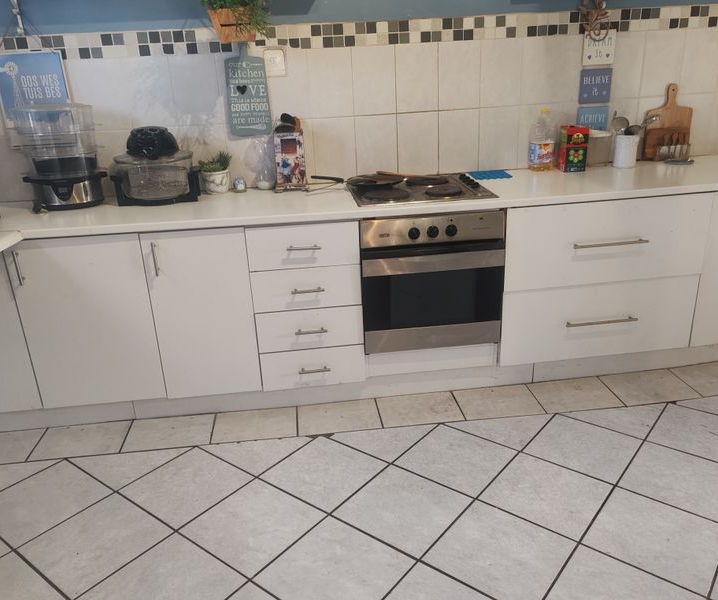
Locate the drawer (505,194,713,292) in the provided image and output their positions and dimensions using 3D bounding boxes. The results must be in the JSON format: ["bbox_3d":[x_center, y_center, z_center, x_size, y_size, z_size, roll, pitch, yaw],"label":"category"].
[{"bbox_3d":[1.035,-0.311,2.843,0.900,0.364,0.460,-4,20,-5],"label":"drawer"}]

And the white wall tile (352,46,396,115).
[{"bbox_3d":[0.072,-1.011,2.886,0.200,0.300,0.010,-5,20,-5],"label":"white wall tile"}]

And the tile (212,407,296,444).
[{"bbox_3d":[-0.438,0.534,2.655,0.350,0.010,0.263,-5,20,-5],"label":"tile"}]

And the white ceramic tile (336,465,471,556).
[{"bbox_3d":[0.151,0.700,2.096,0.354,0.010,0.349,13,25,37],"label":"white ceramic tile"}]

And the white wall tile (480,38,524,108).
[{"bbox_3d":[0.669,-1.068,2.946,0.199,0.296,0.010,-5,20,-5],"label":"white wall tile"}]

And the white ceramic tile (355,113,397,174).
[{"bbox_3d":[0.086,-0.730,2.988,0.200,0.300,0.010,-5,20,-5],"label":"white ceramic tile"}]

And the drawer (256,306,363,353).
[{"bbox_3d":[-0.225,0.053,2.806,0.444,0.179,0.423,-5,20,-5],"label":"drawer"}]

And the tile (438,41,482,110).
[{"bbox_3d":[0.475,-1.054,2.942,0.201,0.301,0.010,-4,20,-5],"label":"tile"}]

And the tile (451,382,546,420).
[{"bbox_3d":[0.605,0.450,2.726,0.347,0.010,0.261,-4,20,-5],"label":"tile"}]

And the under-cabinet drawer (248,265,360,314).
[{"bbox_3d":[-0.233,-0.108,2.759,0.446,0.176,0.400,-4,20,-5],"label":"under-cabinet drawer"}]

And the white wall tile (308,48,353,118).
[{"bbox_3d":[-0.126,-0.993,2.867,0.200,0.300,0.010,-5,20,-5],"label":"white wall tile"}]

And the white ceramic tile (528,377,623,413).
[{"bbox_3d":[0.967,0.431,2.799,0.350,0.012,0.261,-4,20,-5],"label":"white ceramic tile"}]

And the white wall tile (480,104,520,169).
[{"bbox_3d":[0.687,-0.790,3.061,0.201,0.301,0.010,-4,20,-5],"label":"white wall tile"}]

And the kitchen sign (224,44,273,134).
[{"bbox_3d":[-0.509,-0.962,2.849,0.187,0.412,0.015,-4,20,-5],"label":"kitchen sign"}]

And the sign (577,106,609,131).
[{"bbox_3d":[1.143,-0.862,3.062,0.152,0.160,0.012,-5,20,-5],"label":"sign"}]

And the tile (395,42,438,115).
[{"bbox_3d":[0.272,-1.029,2.904,0.200,0.300,0.010,-5,20,-5],"label":"tile"}]

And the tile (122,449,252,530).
[{"bbox_3d":[-0.626,0.679,2.281,0.350,0.010,0.350,12,25,36],"label":"tile"}]

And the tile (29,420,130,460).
[{"bbox_3d":[-1.145,0.585,2.589,0.359,0.010,0.255,-5,20,-5],"label":"tile"}]

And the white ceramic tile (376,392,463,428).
[{"bbox_3d":[0.265,0.483,2.733,0.350,0.012,0.261,-4,20,-5],"label":"white ceramic tile"}]

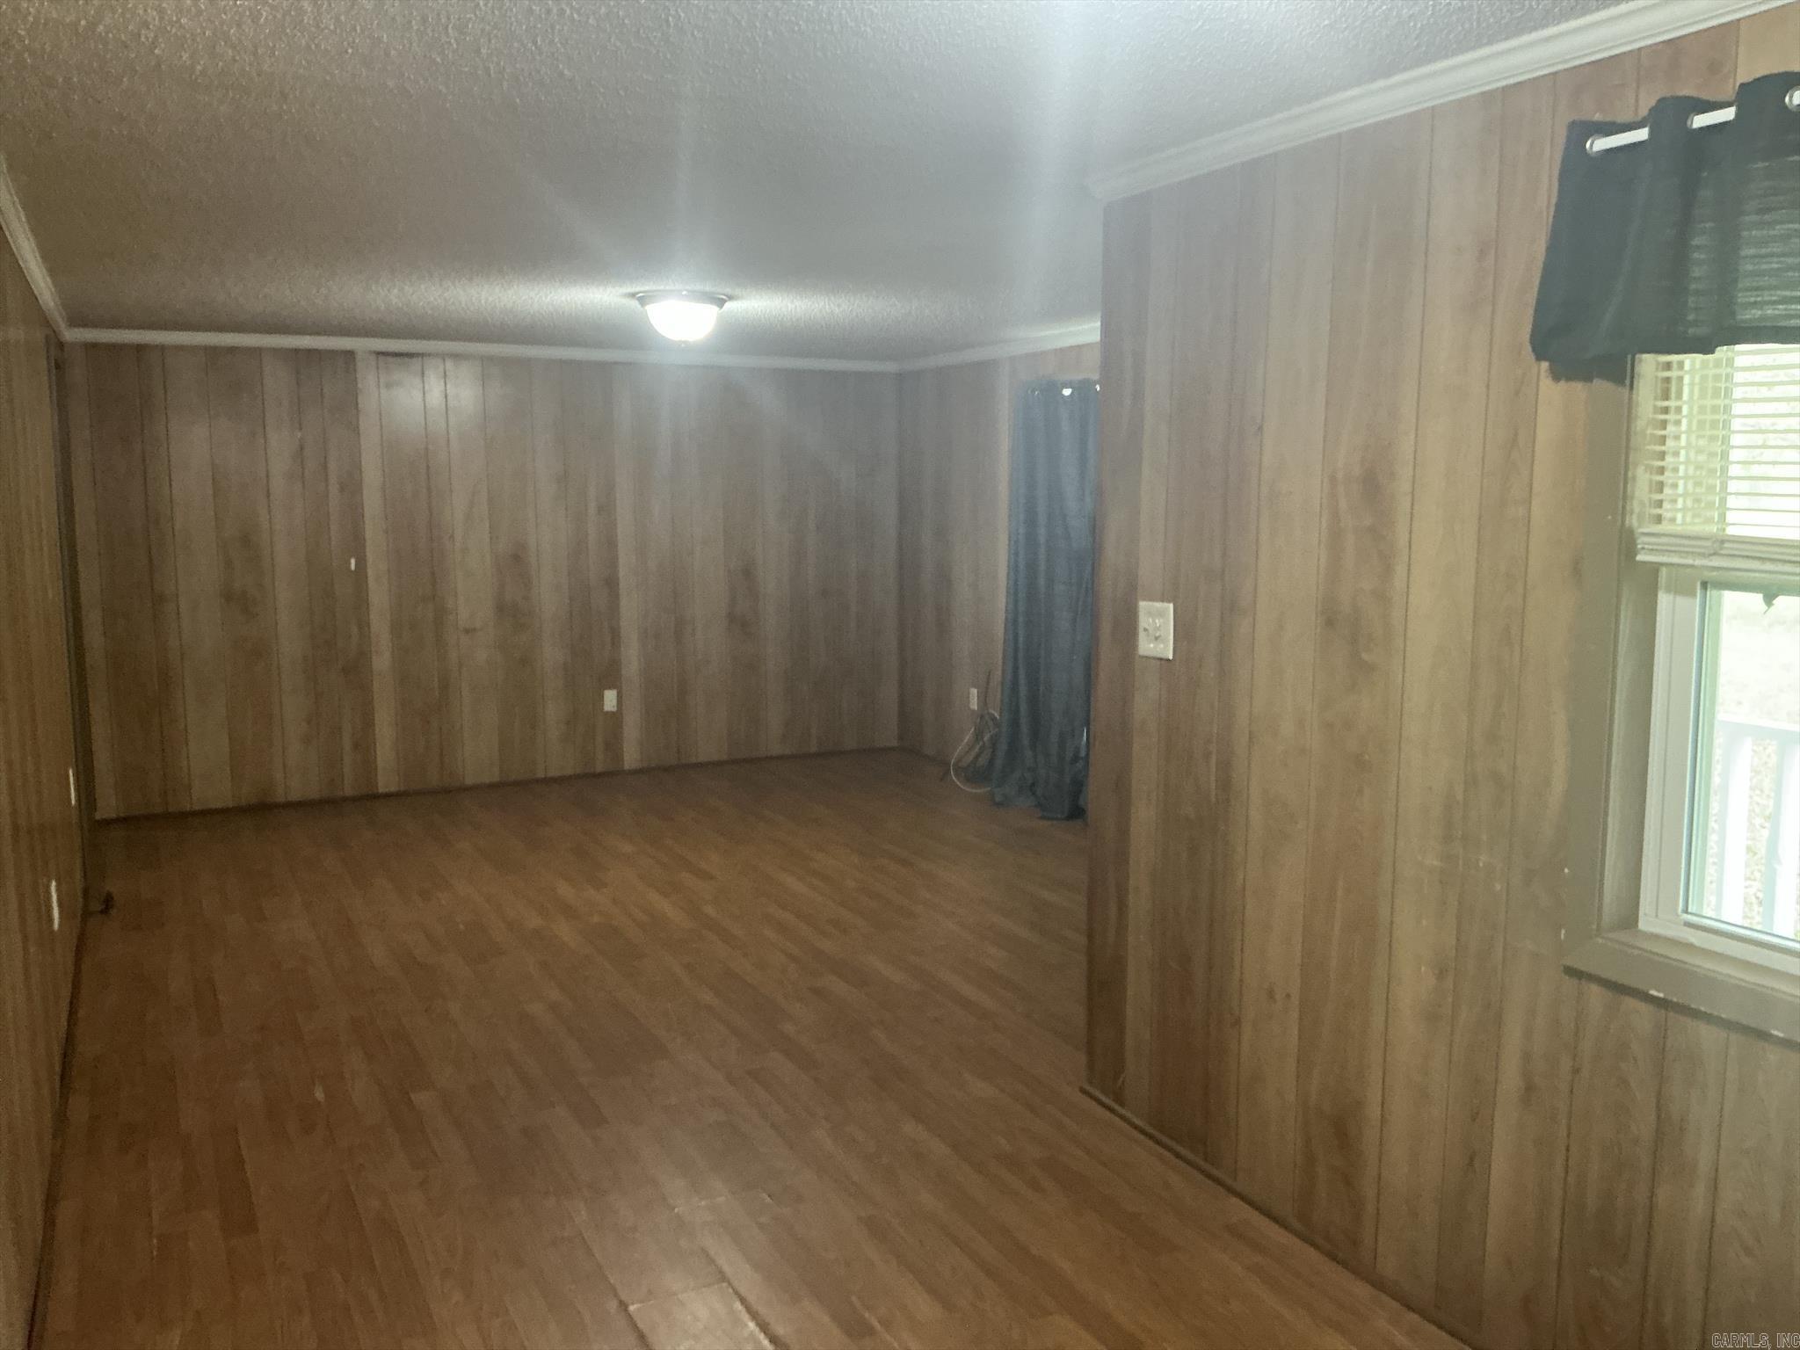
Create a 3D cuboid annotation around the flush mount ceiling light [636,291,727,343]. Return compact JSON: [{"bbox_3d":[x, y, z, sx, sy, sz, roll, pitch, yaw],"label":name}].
[{"bbox_3d":[-0.793,-1.296,5.327,0.335,0.155,0.335,-4,8,-27],"label":"flush mount ceiling light"}]

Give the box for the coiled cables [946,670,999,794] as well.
[{"bbox_3d":[0.363,0.264,7.317,0.170,0.550,0.340,-4,9,-27],"label":"coiled cables"}]

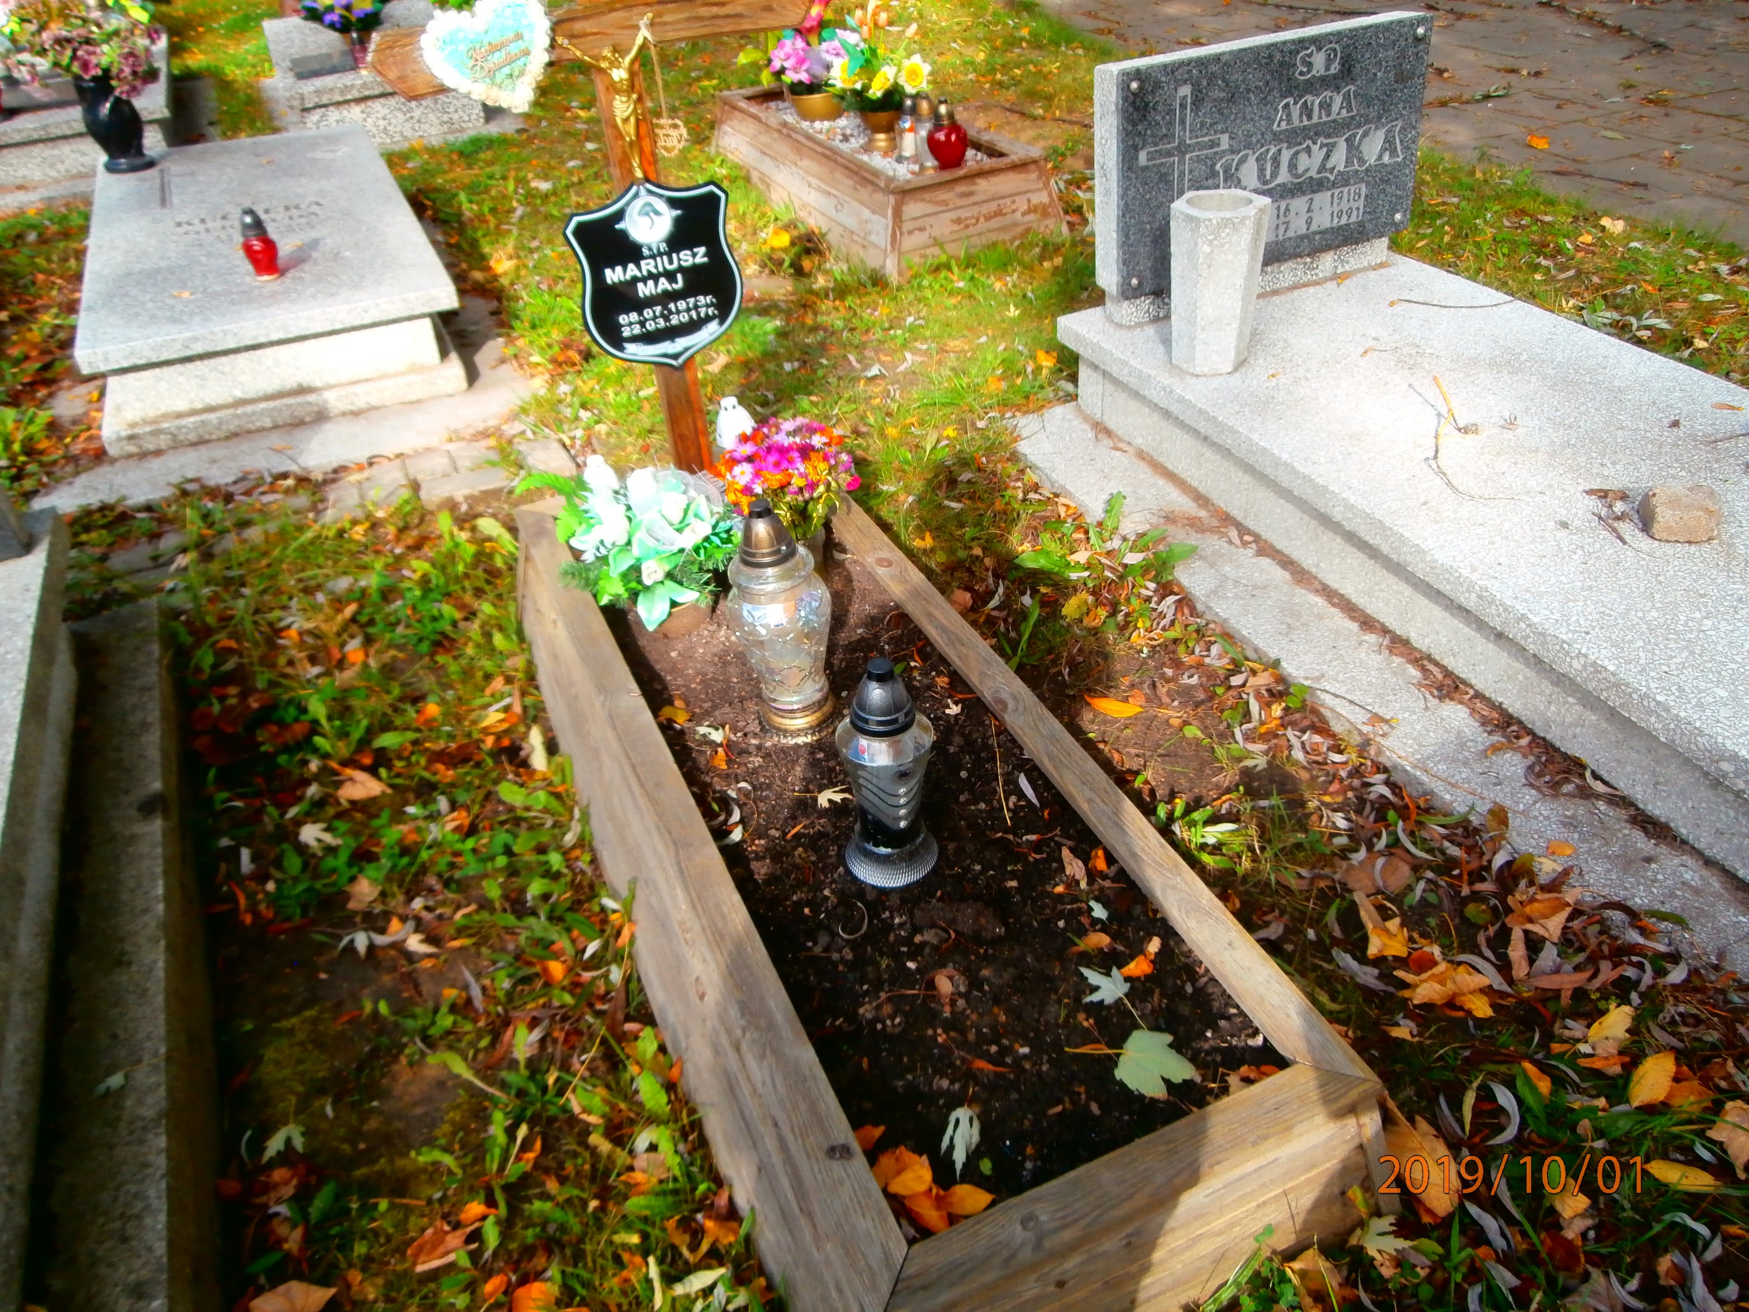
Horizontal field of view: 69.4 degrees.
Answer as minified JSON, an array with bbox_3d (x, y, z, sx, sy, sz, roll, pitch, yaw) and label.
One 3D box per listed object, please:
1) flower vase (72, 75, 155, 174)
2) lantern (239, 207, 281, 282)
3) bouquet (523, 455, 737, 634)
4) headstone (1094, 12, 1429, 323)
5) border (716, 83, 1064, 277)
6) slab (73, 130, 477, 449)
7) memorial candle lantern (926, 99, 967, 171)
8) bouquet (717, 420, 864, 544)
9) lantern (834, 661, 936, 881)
[{"bbox_3d":[-3.081,-2.156,5.101,0.219,0.342,0.209,-18,36,-16],"label":"flower vase"},{"bbox_3d":[-1.946,-1.296,3.980,0.102,0.211,0.102,-16,39,-17],"label":"lantern"},{"bbox_3d":[-0.427,-0.202,2.259,0.367,0.265,0.316,-18,35,-15],"label":"bouquet"},{"bbox_3d":[0.962,-1.213,3.158,0.846,0.595,0.115,-16,35,-13],"label":"headstone"},{"bbox_3d":[-0.056,-1.989,5.068,0.632,0.293,2.213,-17,35,-14],"label":"border"},{"bbox_3d":[-2.250,-1.487,4.669,1.071,0.367,2.264,-17,37,-17],"label":"slab"},{"bbox_3d":[0.258,-1.835,4.428,0.139,0.217,0.117,-17,35,-14],"label":"memorial candle lantern"},{"bbox_3d":[-0.147,-0.326,2.313,0.265,0.245,0.245,-5,34,3],"label":"bouquet"},{"bbox_3d":[0.017,0.143,1.670,0.129,0.328,0.129,-2,34,1],"label":"lantern"}]

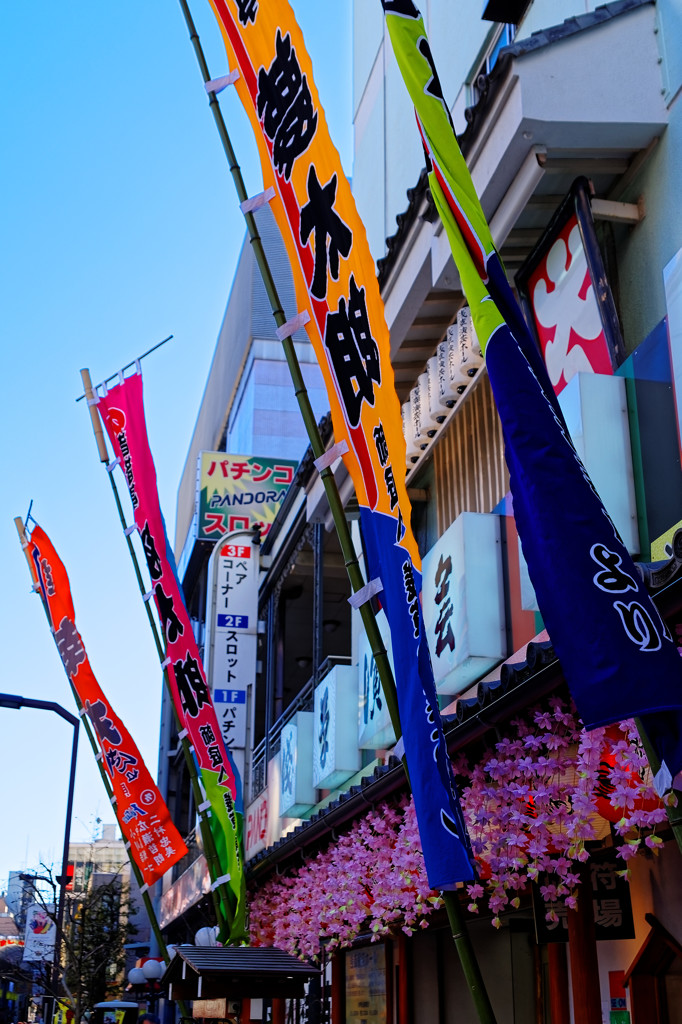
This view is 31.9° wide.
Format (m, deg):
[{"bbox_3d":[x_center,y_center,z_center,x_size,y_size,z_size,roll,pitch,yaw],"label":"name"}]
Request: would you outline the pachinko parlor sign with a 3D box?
[{"bbox_3d":[-1.415,-0.119,18.158,1.512,1.412,0.400,5,-23,-12],"label":"pachinko parlor sign"}]

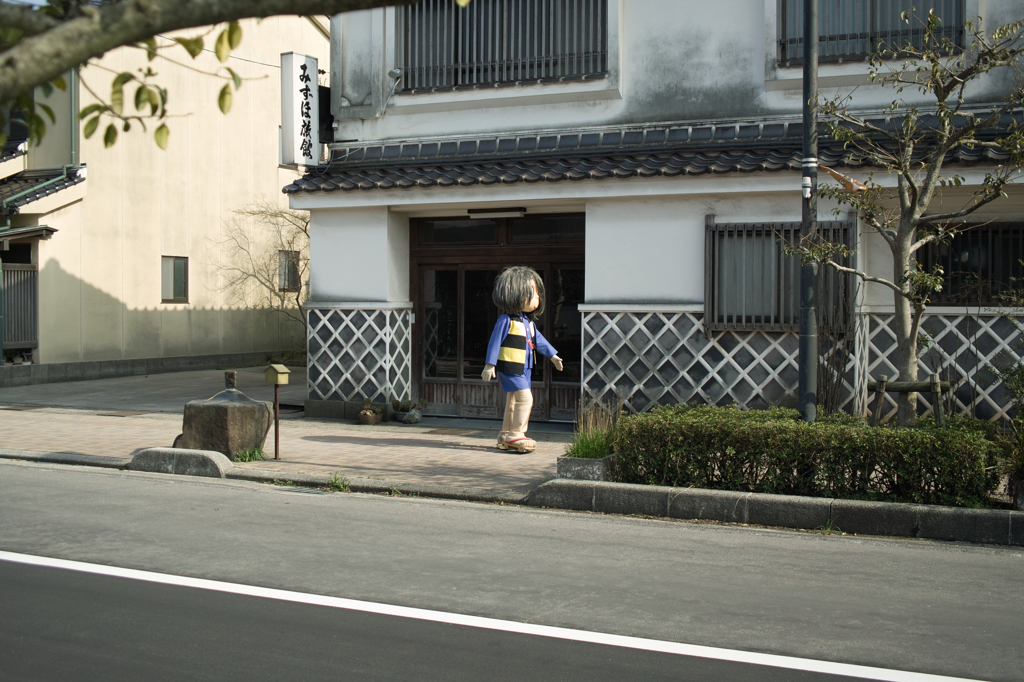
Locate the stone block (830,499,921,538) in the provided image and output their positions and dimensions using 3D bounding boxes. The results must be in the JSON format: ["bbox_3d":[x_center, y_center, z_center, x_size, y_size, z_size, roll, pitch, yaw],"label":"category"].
[{"bbox_3d":[2.640,1.281,8.455,0.595,0.215,0.180,1,3,25],"label":"stone block"}]

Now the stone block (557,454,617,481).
[{"bbox_3d":[0.625,1.106,9.841,0.395,0.288,0.400,1,3,20],"label":"stone block"}]

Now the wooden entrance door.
[{"bbox_3d":[-0.097,-0.294,14.628,2.625,2.575,0.150,1,3,24],"label":"wooden entrance door"}]

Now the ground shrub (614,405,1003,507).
[{"bbox_3d":[2.369,0.886,9.364,2.770,0.585,1.470,1,2,25],"label":"ground shrub"}]

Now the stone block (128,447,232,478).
[{"bbox_3d":[-3.212,1.167,11.303,1.180,0.220,0.180,1,3,25],"label":"stone block"}]

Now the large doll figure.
[{"bbox_3d":[0.100,0.182,12.279,0.570,1.911,0.950,2,2,38],"label":"large doll figure"}]

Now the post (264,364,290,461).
[{"bbox_3d":[-2.359,0.717,11.695,0.200,0.955,0.170,2,3,33],"label":"post"}]

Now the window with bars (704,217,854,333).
[{"bbox_3d":[2.879,-0.696,12.496,1.620,1.285,0.200,1,2,25],"label":"window with bars"}]

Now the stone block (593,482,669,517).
[{"bbox_3d":[0.963,1.229,9.064,0.606,0.195,0.220,1,2,25],"label":"stone block"}]

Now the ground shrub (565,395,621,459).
[{"bbox_3d":[0.679,0.721,9.836,0.400,0.540,0.380,1,3,20],"label":"ground shrub"}]

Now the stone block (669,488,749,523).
[{"bbox_3d":[1.526,1.260,8.986,0.599,0.215,0.180,1,3,25],"label":"stone block"}]

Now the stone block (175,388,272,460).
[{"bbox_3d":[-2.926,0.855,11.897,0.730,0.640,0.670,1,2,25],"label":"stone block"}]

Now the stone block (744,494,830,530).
[{"bbox_3d":[2.084,1.270,8.720,0.627,0.215,0.180,1,3,25],"label":"stone block"}]

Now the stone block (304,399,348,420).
[{"bbox_3d":[-2.346,0.881,15.144,0.615,0.187,0.300,1,2,25],"label":"stone block"}]

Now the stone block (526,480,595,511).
[{"bbox_3d":[0.425,1.218,9.315,0.586,0.195,0.220,1,2,25],"label":"stone block"}]

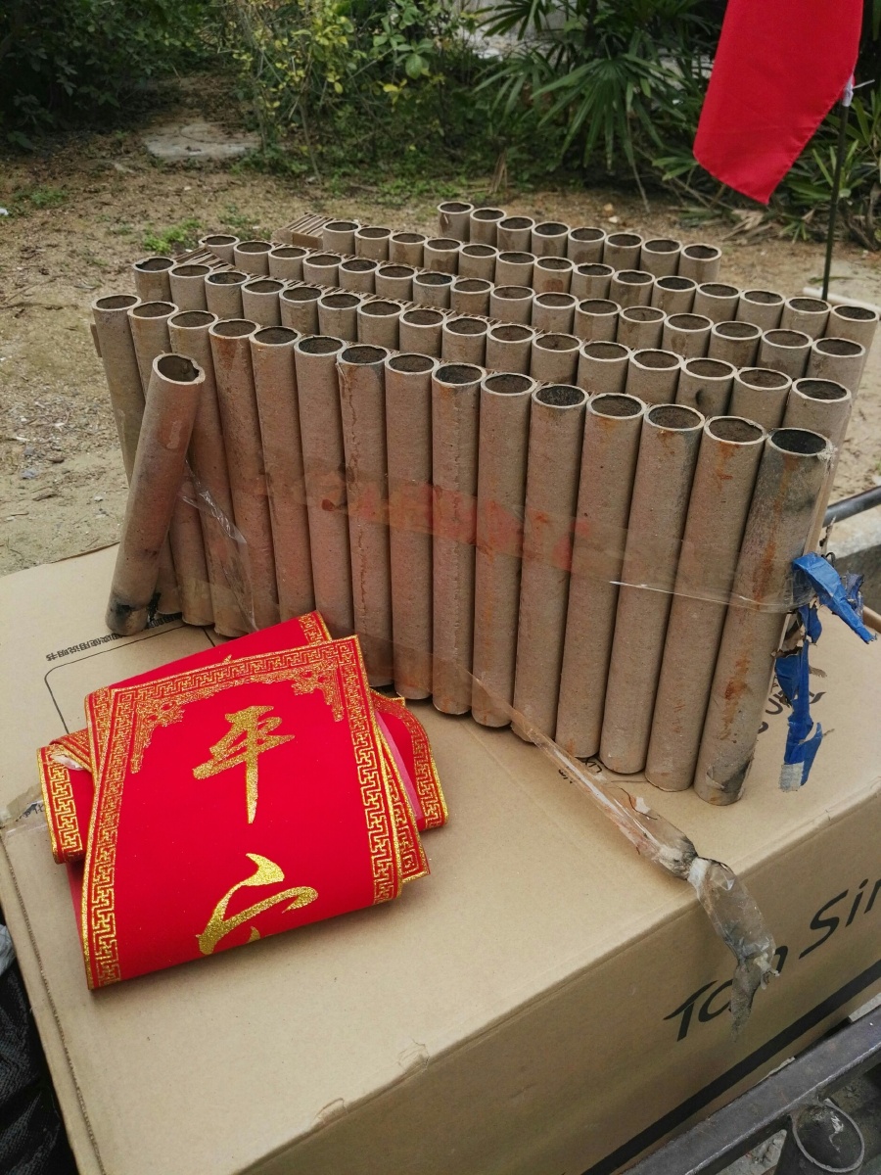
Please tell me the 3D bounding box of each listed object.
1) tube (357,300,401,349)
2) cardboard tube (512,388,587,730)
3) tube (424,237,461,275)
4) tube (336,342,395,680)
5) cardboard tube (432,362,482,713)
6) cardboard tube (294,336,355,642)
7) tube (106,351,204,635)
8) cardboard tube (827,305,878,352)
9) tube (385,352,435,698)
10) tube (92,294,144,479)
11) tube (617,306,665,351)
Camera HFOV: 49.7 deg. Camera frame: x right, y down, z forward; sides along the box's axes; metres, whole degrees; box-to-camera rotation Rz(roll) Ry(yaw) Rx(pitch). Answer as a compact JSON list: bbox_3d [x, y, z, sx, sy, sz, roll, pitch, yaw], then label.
[{"bbox_3d":[-0.049,-0.098,0.826,0.036,0.294,0.036,17,39,20],"label":"tube"},{"bbox_3d":[0.079,-0.005,0.704,0.037,0.295,0.037,0,35,0],"label":"cardboard tube"},{"bbox_3d":[0.002,-0.202,0.980,0.037,0.295,0.037,17,39,21],"label":"tube"},{"bbox_3d":[-0.056,-0.044,0.749,0.036,0.294,0.036,1,36,-1],"label":"tube"},{"bbox_3d":[0.012,-0.025,0.732,0.037,0.295,0.037,0,36,0],"label":"cardboard tube"},{"bbox_3d":[-0.089,-0.054,0.761,0.036,0.294,0.036,1,36,-1],"label":"cardboard tube"},{"bbox_3d":[-0.239,-0.064,0.781,0.036,0.286,0.036,34,42,6],"label":"tube"},{"bbox_3d":[0.329,-0.096,0.835,0.036,0.294,0.036,15,39,21],"label":"cardboard tube"},{"bbox_3d":[-0.022,-0.035,0.745,0.037,0.295,0.037,0,36,0],"label":"tube"},{"bbox_3d":[-0.257,-0.103,0.826,0.036,0.294,0.036,18,39,19],"label":"tube"},{"bbox_3d":[0.143,-0.085,0.757,0.034,0.271,0.034,16,39,20],"label":"tube"}]

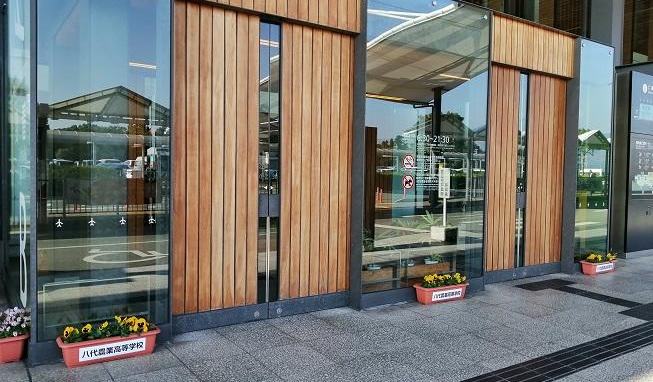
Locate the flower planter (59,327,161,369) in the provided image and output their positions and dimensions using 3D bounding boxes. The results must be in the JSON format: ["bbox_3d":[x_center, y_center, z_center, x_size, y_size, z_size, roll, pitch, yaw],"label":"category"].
[{"bbox_3d":[-1.559,1.114,3.524,0.640,0.175,0.210,0,2,-33],"label":"flower planter"}]

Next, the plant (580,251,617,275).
[{"bbox_3d":[3.928,1.032,7.047,0.640,0.295,0.210,0,2,-33],"label":"plant"}]

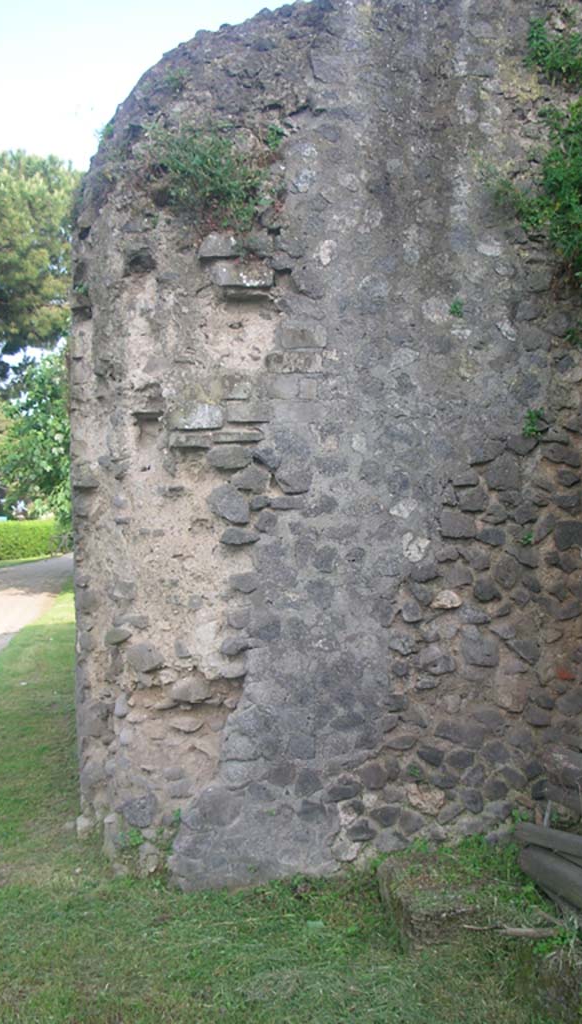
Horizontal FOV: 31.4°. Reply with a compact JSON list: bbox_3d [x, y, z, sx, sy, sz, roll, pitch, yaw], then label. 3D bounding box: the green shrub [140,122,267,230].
[{"bbox_3d":[-0.406,-1.555,4.800,0.590,0.510,0.360,-1,0,9],"label":"green shrub"}]

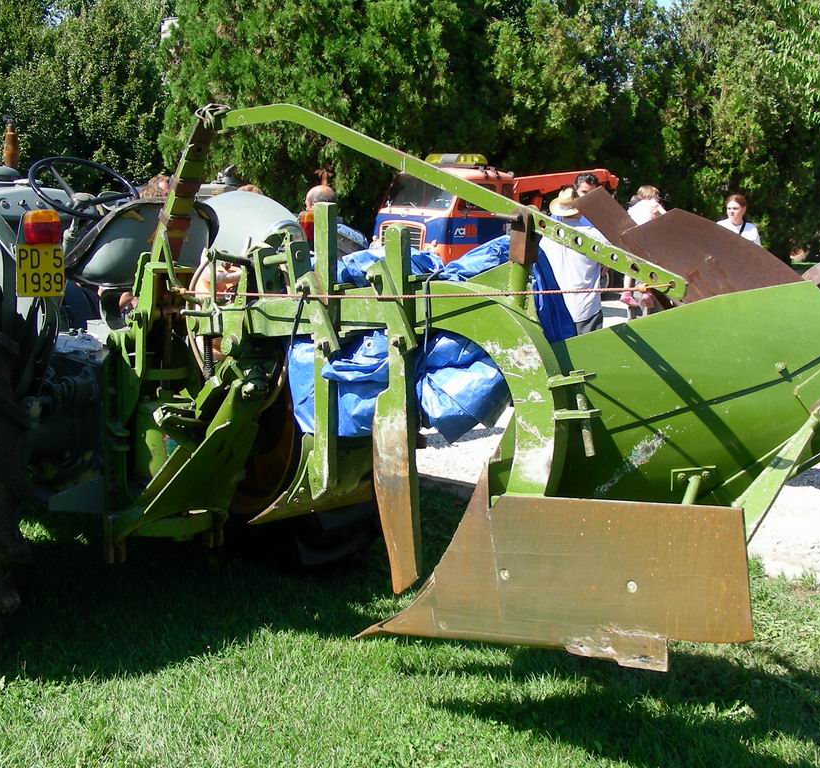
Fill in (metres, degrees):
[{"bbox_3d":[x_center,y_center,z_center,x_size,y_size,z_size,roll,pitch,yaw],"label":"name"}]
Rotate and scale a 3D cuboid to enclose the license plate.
[{"bbox_3d":[-1.167,-0.360,3.550,0.165,0.165,0.012,-8,12,-41],"label":"license plate"}]

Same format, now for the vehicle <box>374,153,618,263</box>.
[{"bbox_3d":[1.758,-2.849,20.205,4.900,2.400,2.000,-8,12,-42],"label":"vehicle"}]

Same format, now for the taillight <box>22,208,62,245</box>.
[{"bbox_3d":[-1.153,-0.491,3.530,0.092,0.105,0.055,-8,12,-41],"label":"taillight"}]

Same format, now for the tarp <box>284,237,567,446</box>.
[{"bbox_3d":[0.051,-0.126,3.100,0.800,0.520,0.360,6,11,35],"label":"tarp"}]

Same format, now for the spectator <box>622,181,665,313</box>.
[{"bbox_3d":[1.877,-0.728,9.148,0.450,1.640,0.420,2,9,10],"label":"spectator"}]

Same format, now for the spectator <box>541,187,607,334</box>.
[{"bbox_3d":[1.200,-0.606,8.307,0.500,1.660,0.350,2,9,15],"label":"spectator"}]

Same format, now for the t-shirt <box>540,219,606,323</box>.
[{"bbox_3d":[1.200,-0.828,8.200,0.490,0.760,0.330,2,9,15],"label":"t-shirt"}]

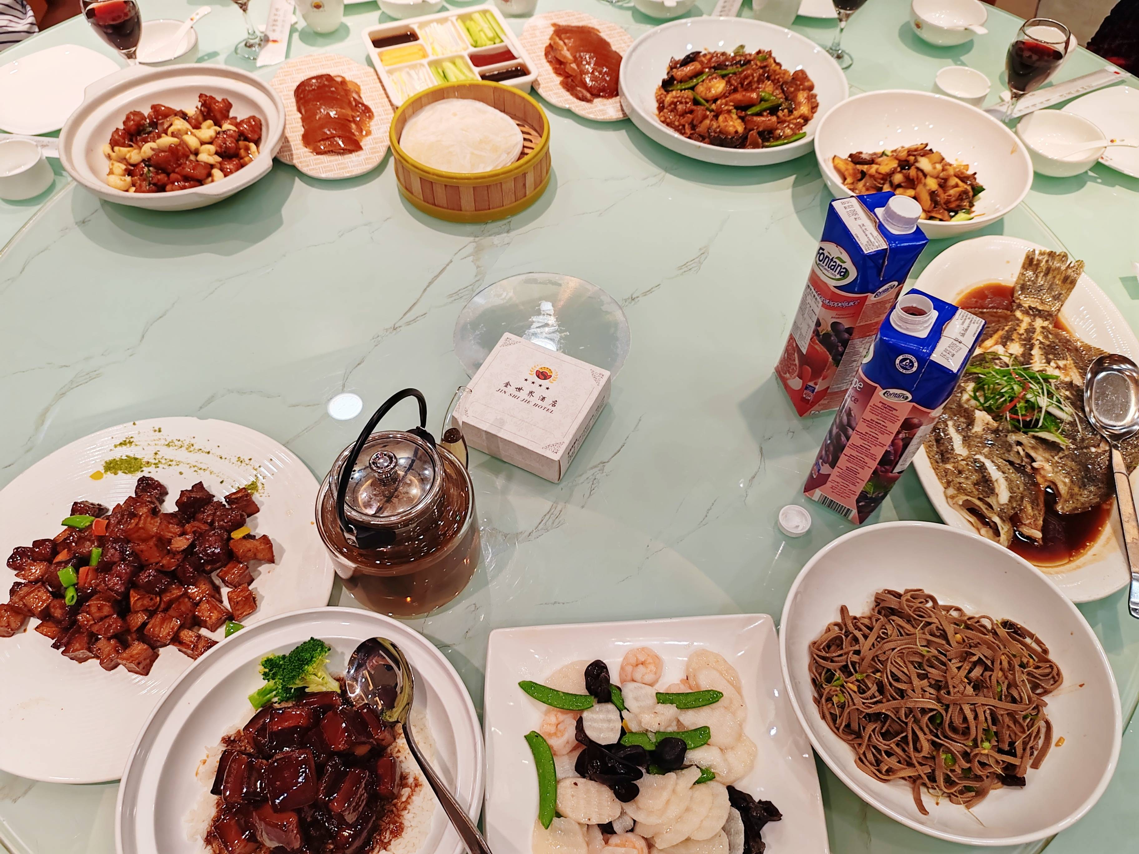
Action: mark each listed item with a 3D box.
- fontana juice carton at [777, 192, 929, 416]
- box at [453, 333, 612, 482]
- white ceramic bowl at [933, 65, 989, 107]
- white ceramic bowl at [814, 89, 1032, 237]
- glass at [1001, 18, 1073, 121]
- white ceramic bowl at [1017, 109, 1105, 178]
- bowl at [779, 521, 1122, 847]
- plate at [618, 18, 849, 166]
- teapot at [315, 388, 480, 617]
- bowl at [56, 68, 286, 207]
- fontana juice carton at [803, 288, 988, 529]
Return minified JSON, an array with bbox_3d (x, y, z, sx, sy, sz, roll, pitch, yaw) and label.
[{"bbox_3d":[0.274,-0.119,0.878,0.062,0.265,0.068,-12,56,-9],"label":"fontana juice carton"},{"bbox_3d":[-0.039,-0.021,0.938,0.123,0.048,0.121,23,58,14],"label":"box"},{"bbox_3d":[0.570,-0.487,1.306,0.077,0.045,0.077,1,55,0],"label":"white ceramic bowl"},{"bbox_3d":[0.439,-0.322,1.139,0.263,0.070,0.263,0,55,-1],"label":"white ceramic bowl"},{"bbox_3d":[0.625,-0.472,1.228,0.069,0.158,0.069,1,55,0],"label":"glass"},{"bbox_3d":[0.673,-0.386,1.237,0.115,0.047,0.115,1,55,0],"label":"white ceramic bowl"},{"bbox_3d":[0.312,0.218,0.765,0.273,0.070,0.273,0,55,-1],"label":"bowl"},{"bbox_3d":[0.224,-0.457,1.236,0.311,0.060,0.311,1,55,0],"label":"plate"},{"bbox_3d":[-0.142,0.039,0.782,0.142,0.235,0.189,26,59,16],"label":"teapot"},{"bbox_3d":[-0.502,-0.360,1.154,0.316,0.068,0.274,39,63,23],"label":"bowl"},{"bbox_3d":[0.292,-0.014,0.809,0.062,0.260,0.068,32,61,20],"label":"fontana juice carton"}]

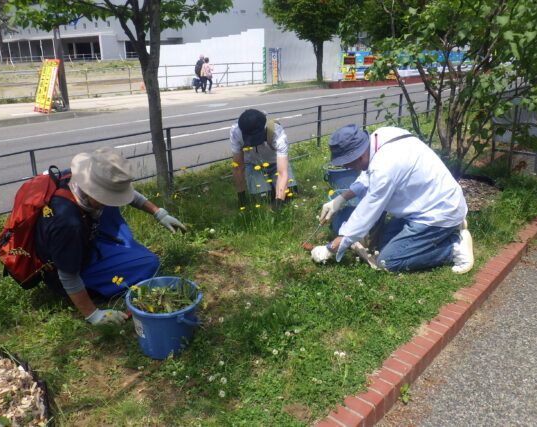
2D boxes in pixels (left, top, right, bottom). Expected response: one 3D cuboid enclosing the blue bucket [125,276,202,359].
[{"bbox_3d":[-0.443,0.441,1.935,0.320,0.260,0.320,-1,16,0],"label":"blue bucket"}]

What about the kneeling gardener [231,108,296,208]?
[{"bbox_3d":[-0.027,-0.515,3.967,0.560,0.780,0.680,1,17,5],"label":"kneeling gardener"}]

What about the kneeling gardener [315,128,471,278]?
[{"bbox_3d":[0.753,-0.131,2.739,0.860,0.770,0.560,4,17,17],"label":"kneeling gardener"}]

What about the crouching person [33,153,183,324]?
[{"bbox_3d":[-0.810,0.038,2.428,0.680,0.750,0.680,6,18,21],"label":"crouching person"}]

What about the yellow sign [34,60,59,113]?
[{"bbox_3d":[-5.961,-3.449,12.500,0.660,1.420,0.500,10,19,31],"label":"yellow sign"}]

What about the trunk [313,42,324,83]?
[{"bbox_3d":[2.469,-7.430,22.500,0.420,2.100,0.380,-1,16,0],"label":"trunk"}]

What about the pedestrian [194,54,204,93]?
[{"bbox_3d":[-3.148,-6.364,21.000,0.450,1.680,0.500,-16,22,-42],"label":"pedestrian"}]

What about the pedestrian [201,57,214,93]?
[{"bbox_3d":[-2.770,-6.266,20.900,0.420,1.580,0.480,-16,22,-42],"label":"pedestrian"}]

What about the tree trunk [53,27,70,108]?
[{"bbox_3d":[-5.773,-4.064,12.900,0.260,2.450,0.260,-1,16,0],"label":"tree trunk"}]

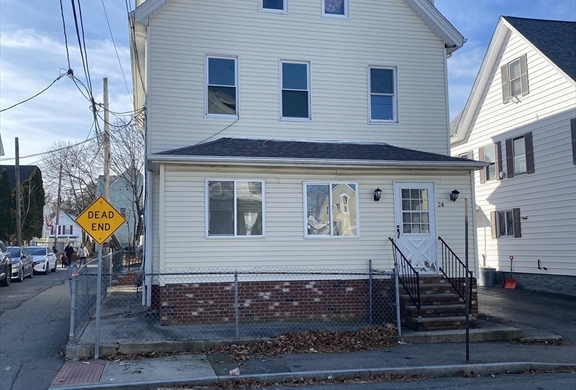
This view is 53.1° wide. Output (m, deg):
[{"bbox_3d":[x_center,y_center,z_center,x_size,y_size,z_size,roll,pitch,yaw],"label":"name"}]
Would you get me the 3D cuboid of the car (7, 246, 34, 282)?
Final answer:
[{"bbox_3d":[-13.384,3.281,27.563,1.800,1.520,4.450,1,-5,-13],"label":"car"}]

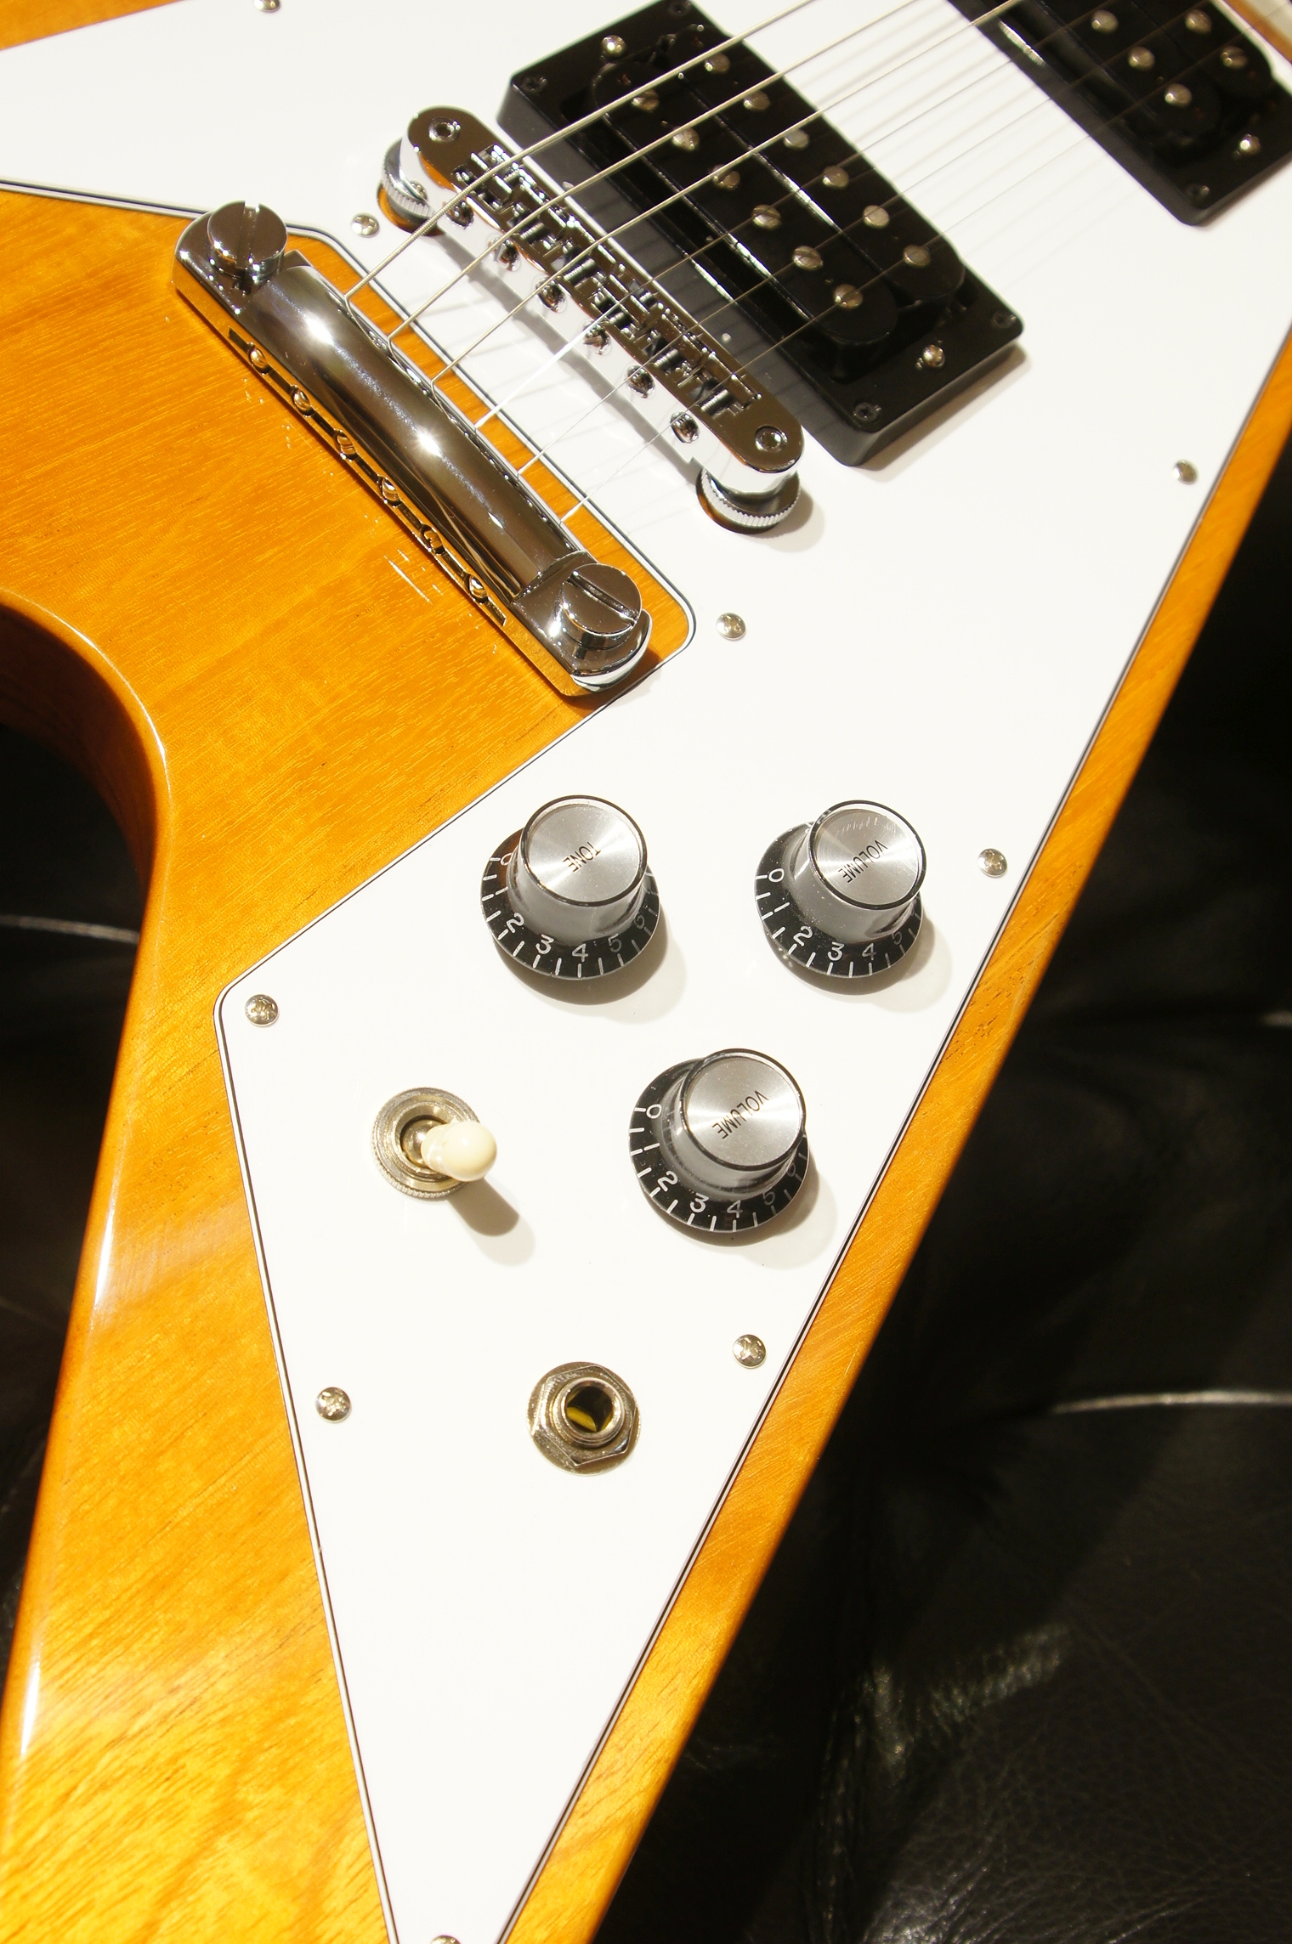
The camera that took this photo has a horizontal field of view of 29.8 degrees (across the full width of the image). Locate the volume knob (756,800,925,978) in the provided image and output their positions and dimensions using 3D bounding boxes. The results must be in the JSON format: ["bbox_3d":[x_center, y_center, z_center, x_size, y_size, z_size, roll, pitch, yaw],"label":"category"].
[{"bbox_3d":[0.031,-0.014,0.358,0.026,0.015,0.026,6,64,-12],"label":"volume knob"}]

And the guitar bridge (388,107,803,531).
[{"bbox_3d":[-0.008,-0.107,0.392,0.088,0.014,0.015,44,63,8],"label":"guitar bridge"}]

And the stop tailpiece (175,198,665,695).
[{"bbox_3d":[-0.036,-0.083,0.378,0.017,0.014,0.102,-39,80,-27],"label":"stop tailpiece"}]

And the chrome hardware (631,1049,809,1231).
[{"bbox_3d":[0.012,0.021,0.336,0.026,0.015,0.026,6,64,-12],"label":"chrome hardware"}]

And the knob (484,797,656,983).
[{"bbox_3d":[-0.009,-0.014,0.347,0.026,0.015,0.026,6,64,-12],"label":"knob"}]

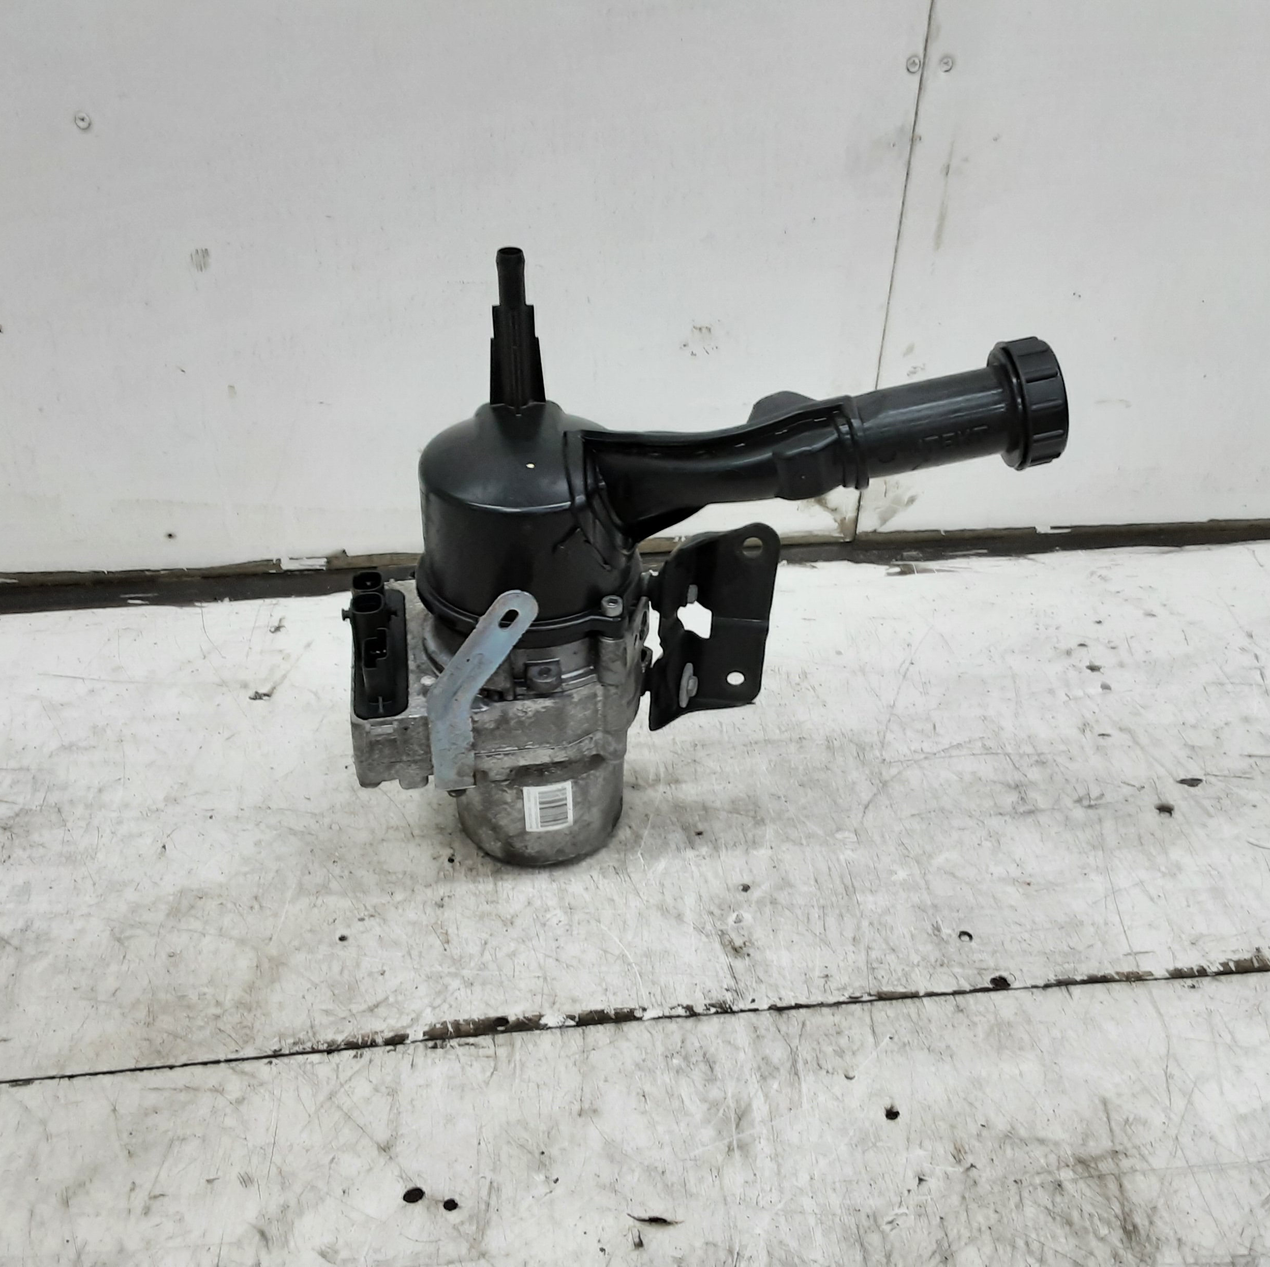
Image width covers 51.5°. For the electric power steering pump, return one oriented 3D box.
[{"bbox_3d":[0.028,-0.037,0.639,0.347,0.311,0.134,-3,36,-6],"label":"electric power steering pump"}]

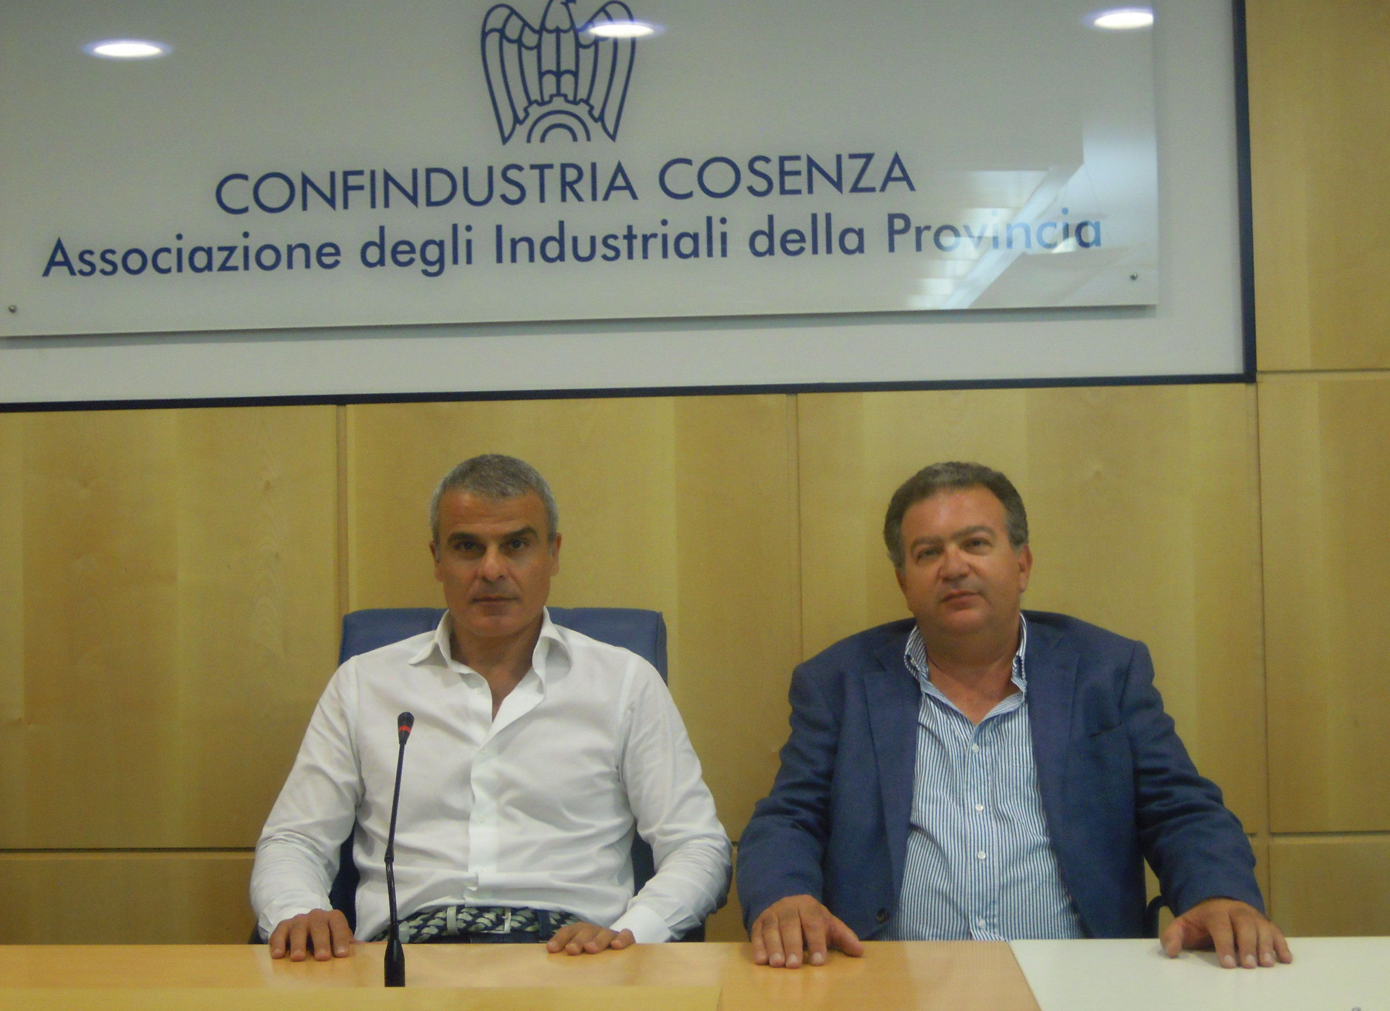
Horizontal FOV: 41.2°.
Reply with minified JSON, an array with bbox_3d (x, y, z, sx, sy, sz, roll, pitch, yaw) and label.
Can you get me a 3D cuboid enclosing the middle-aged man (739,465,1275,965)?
[{"bbox_3d":[0.402,0.605,2.287,0.700,1.340,0.770,-1,-2,7],"label":"middle-aged man"}]

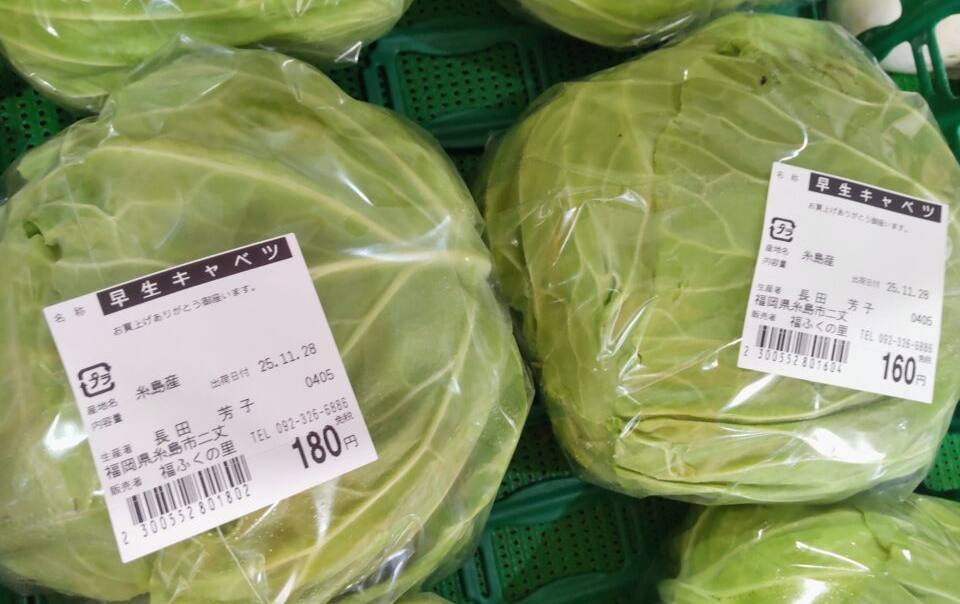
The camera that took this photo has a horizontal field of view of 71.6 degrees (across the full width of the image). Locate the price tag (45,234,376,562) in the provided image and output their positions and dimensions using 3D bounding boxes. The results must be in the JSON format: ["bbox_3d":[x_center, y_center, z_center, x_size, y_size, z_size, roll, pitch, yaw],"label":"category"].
[{"bbox_3d":[-0.057,0.018,0.142,0.053,0.003,0.054,-20,83,-16],"label":"price tag"}]

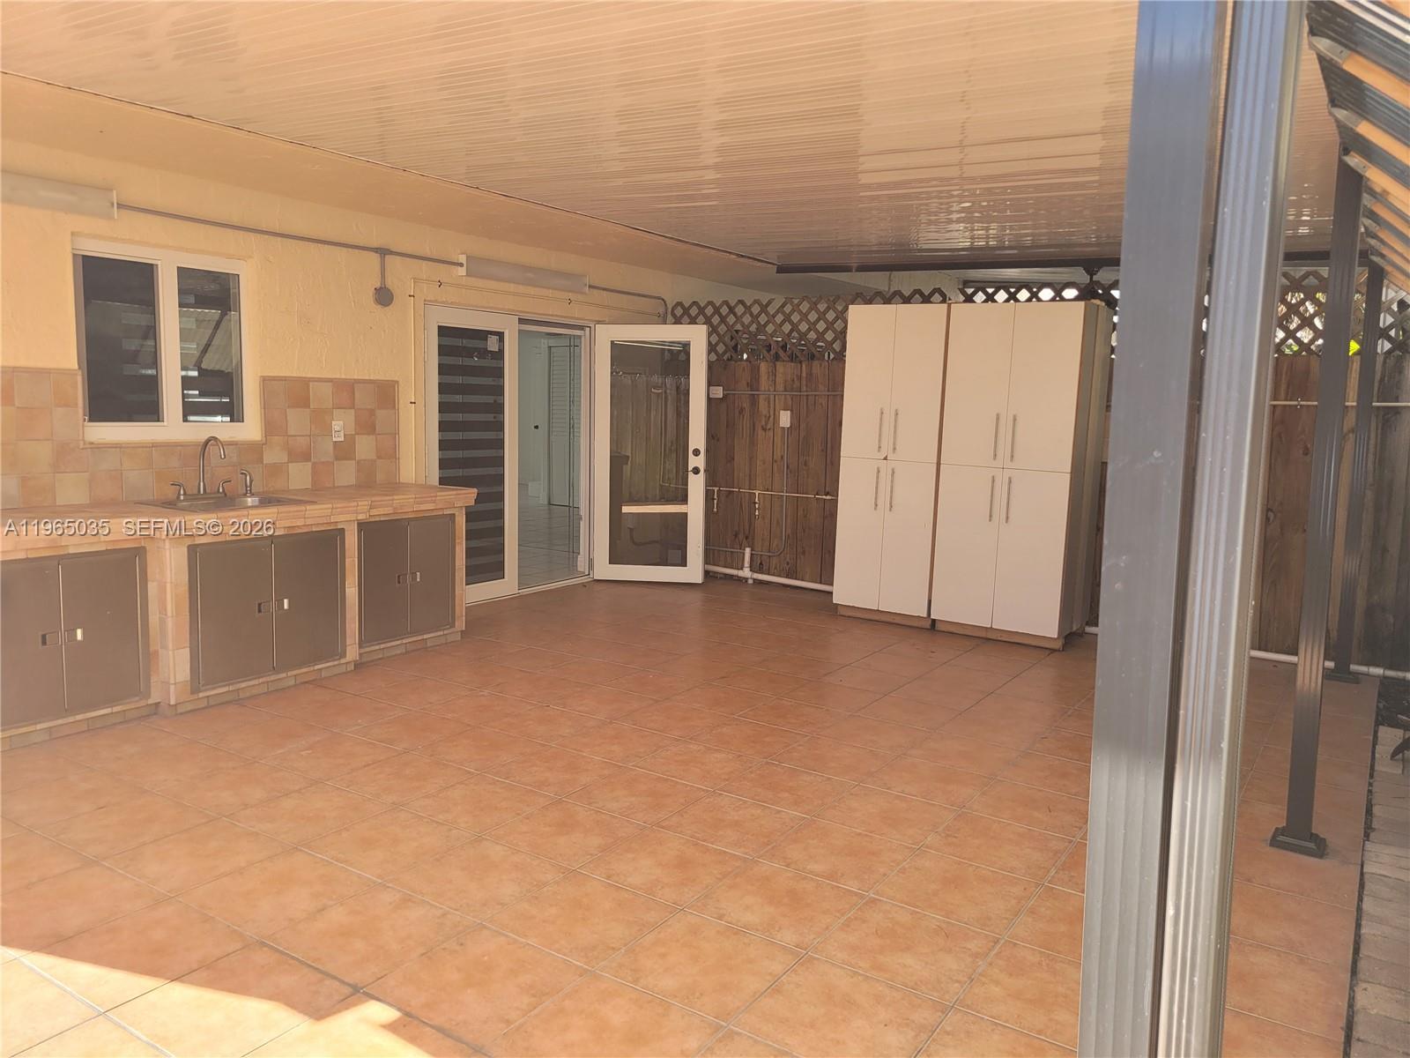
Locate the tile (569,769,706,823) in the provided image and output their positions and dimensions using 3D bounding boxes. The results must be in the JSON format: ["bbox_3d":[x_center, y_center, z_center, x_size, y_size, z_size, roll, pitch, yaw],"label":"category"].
[{"bbox_3d":[-0.265,1.069,4.239,0.434,0.012,0.434,7,9,33],"label":"tile"}]

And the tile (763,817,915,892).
[{"bbox_3d":[0.473,1.151,3.736,0.428,0.012,0.428,7,9,32],"label":"tile"}]

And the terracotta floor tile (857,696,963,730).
[{"bbox_3d":[1.026,0.911,5.259,0.419,0.012,0.419,7,9,32],"label":"terracotta floor tile"}]

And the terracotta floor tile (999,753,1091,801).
[{"bbox_3d":[1.554,1.070,4.593,0.428,0.012,0.428,7,9,32],"label":"terracotta floor tile"}]

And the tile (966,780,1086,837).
[{"bbox_3d":[1.293,1.093,4.164,0.425,0.012,0.425,7,9,32],"label":"tile"}]

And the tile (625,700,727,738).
[{"bbox_3d":[-0.148,0.937,5.168,0.428,0.012,0.428,7,9,32],"label":"tile"}]

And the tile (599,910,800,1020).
[{"bbox_3d":[-0.004,1.234,3.008,0.428,0.012,0.428,7,9,32],"label":"tile"}]

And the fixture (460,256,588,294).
[{"bbox_3d":[-1.243,-1.779,7.451,0.070,0.128,1.285,7,9,30],"label":"fixture"}]

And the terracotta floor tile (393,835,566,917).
[{"bbox_3d":[-0.736,1.147,3.478,0.428,0.012,0.428,7,9,32],"label":"terracotta floor tile"}]

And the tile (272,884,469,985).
[{"bbox_3d":[-0.957,1.168,3.059,0.425,0.012,0.425,7,9,32],"label":"tile"}]

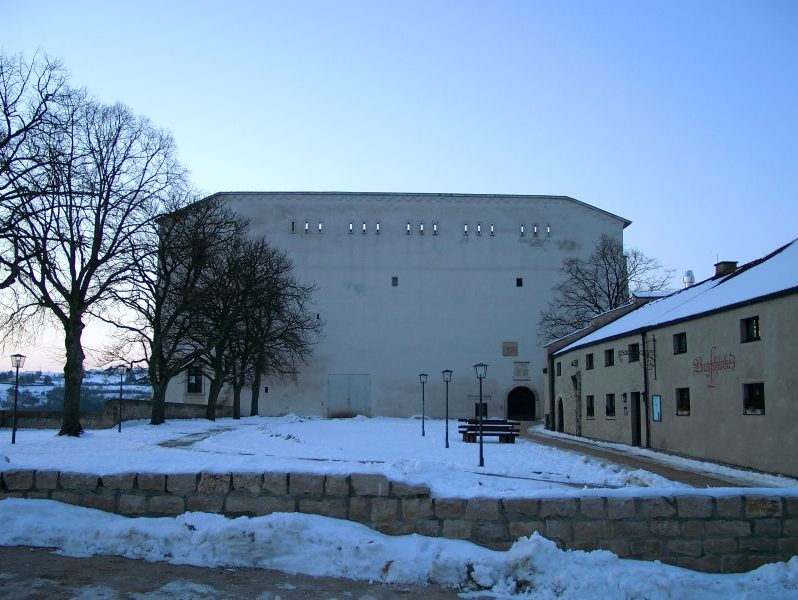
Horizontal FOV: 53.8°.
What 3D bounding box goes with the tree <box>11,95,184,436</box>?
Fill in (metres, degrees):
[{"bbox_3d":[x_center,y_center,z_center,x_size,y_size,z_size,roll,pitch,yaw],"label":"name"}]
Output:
[{"bbox_3d":[-12.425,-1.634,32.383,6.805,14.242,7.000,0,-7,0],"label":"tree"}]

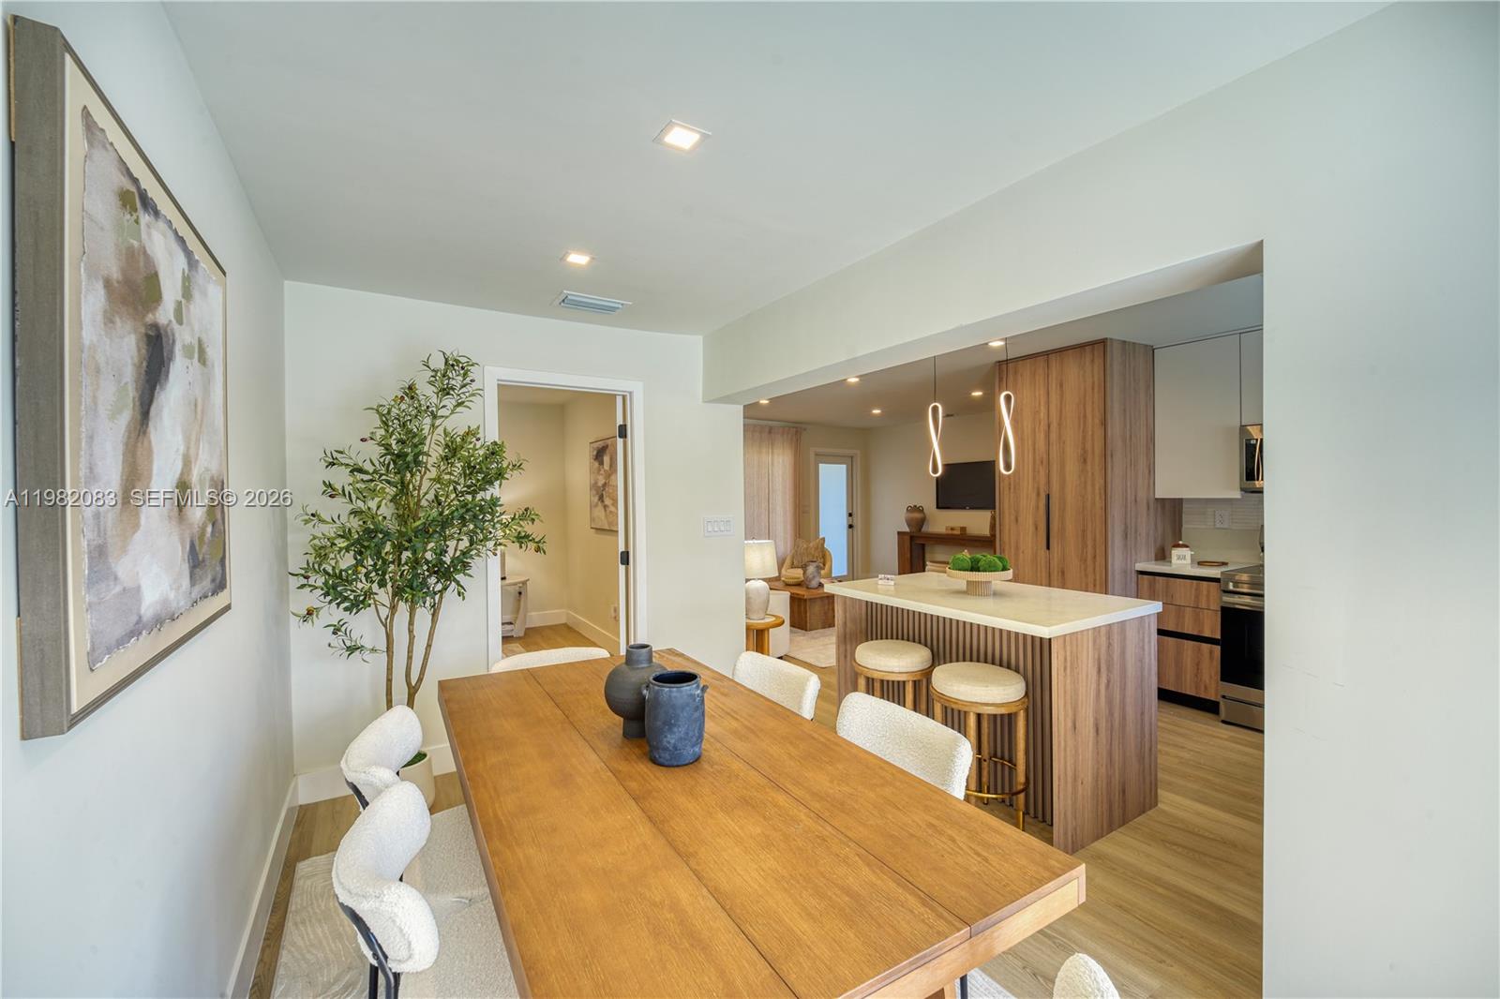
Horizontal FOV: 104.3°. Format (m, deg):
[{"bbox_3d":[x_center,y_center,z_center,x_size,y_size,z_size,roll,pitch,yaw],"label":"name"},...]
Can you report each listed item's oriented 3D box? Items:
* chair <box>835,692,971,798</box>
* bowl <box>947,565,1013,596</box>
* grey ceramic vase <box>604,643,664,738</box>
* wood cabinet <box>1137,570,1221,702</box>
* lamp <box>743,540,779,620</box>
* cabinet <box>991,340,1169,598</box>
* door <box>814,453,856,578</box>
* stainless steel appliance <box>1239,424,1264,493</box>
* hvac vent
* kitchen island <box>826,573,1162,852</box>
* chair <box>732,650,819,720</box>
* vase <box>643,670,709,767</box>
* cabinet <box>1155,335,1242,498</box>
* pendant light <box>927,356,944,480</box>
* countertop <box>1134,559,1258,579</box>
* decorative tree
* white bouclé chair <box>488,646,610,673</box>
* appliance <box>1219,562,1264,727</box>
[{"bbox_3d":[0.262,1.016,1.577,0.550,0.790,0.490,-1,1,-33],"label":"chair"},{"bbox_3d":[1.171,0.406,2.926,0.330,0.125,0.330,-1,1,0],"label":"bowl"},{"bbox_3d":[-0.327,0.557,1.704,0.200,0.240,0.200,0,1,0],"label":"grey ceramic vase"},{"bbox_3d":[3.093,0.945,4.050,0.600,0.880,0.470,-1,1,-32],"label":"wood cabinet"},{"bbox_3d":[0.042,0.604,4.478,0.360,0.610,0.360,-1,1,0],"label":"lamp"},{"bbox_3d":[2.569,0.163,4.475,0.970,2.440,0.840,-1,1,-32],"label":"cabinet"},{"bbox_3d":[1.298,0.353,8.712,0.770,2.030,0.050,-1,1,-33],"label":"door"},{"bbox_3d":[3.514,-0.262,3.537,0.410,0.420,0.760,-1,1,-32],"label":"stainless steel appliance"},{"bbox_3d":[-0.850,-1.044,3.151,0.385,0.030,0.265,-1,1,-33],"label":"hvac vent"},{"bbox_3d":[1.186,0.950,3.043,0.960,0.920,1.345,-1,1,-32],"label":"kitchen island"},{"bbox_3d":[-0.069,1.035,2.120,0.550,0.790,0.480,-1,1,-32],"label":"chair"},{"bbox_3d":[-0.199,0.575,1.549,0.166,0.205,0.154,0,1,0],"label":"vase"},{"bbox_3d":[3.159,-0.540,4.034,0.380,1.055,0.485,-1,1,-33],"label":"cabinet"},{"bbox_3d":[1.010,-0.578,3.181,0.090,0.910,0.090,-1,1,-33],"label":"pendant light"},{"bbox_3d":[3.038,0.459,3.951,0.680,0.042,0.480,-1,1,-33],"label":"countertop"},{"bbox_3d":[-1.431,0.348,2.636,1.000,2.070,0.780,-1,1,-32],"label":"decorative tree"},{"bbox_3d":[-0.710,1.019,2.273,0.500,0.790,0.550,-1,1,-33],"label":"white bouclé chair"},{"bbox_3d":[3.376,0.899,3.433,0.700,0.925,0.760,-1,1,-33],"label":"appliance"}]

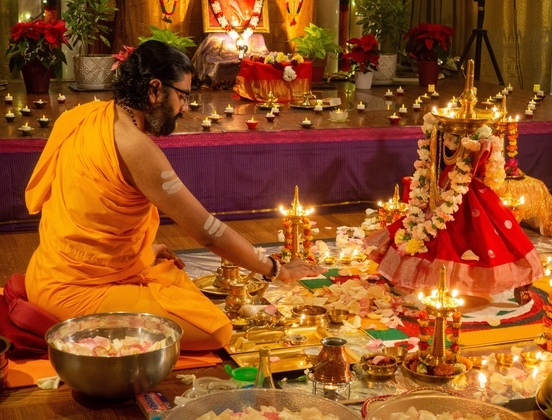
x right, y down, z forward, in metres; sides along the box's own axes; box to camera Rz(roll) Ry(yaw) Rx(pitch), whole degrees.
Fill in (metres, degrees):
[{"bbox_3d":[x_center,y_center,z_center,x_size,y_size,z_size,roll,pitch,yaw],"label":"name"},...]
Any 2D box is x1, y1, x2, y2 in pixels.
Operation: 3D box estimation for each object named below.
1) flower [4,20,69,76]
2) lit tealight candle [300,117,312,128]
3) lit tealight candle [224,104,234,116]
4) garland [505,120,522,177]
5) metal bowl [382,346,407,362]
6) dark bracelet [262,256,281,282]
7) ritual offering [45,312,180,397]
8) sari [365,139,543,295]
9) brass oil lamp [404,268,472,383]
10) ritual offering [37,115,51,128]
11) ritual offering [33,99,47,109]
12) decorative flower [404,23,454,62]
[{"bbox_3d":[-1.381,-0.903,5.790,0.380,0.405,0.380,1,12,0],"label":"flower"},{"bbox_3d":[0.139,-0.397,4.544,0.055,0.045,0.055,1,12,0],"label":"lit tealight candle"},{"bbox_3d":[-0.232,-0.496,5.011,0.049,0.056,0.050,0,12,0],"label":"lit tealight candle"},{"bbox_3d":[1.008,-0.263,4.250,0.068,0.235,0.068,0,12,0],"label":"garland"},{"bbox_3d":[0.323,0.392,2.713,0.069,0.033,0.069,1,12,0],"label":"metal bowl"},{"bbox_3d":[-0.014,0.191,3.220,0.018,0.074,0.078,24,0,-27],"label":"dark bracelet"},{"bbox_3d":[-0.411,0.385,2.542,0.348,0.155,0.348,0,12,0],"label":"ritual offering"},{"bbox_3d":[0.624,-0.015,3.547,0.580,0.440,0.560,-6,14,-27],"label":"sari"},{"bbox_3d":[0.425,0.282,2.626,0.175,0.286,0.175,1,12,0],"label":"brass oil lamp"},{"bbox_3d":[-1.061,-0.407,4.610,0.062,0.052,0.060,0,12,0],"label":"ritual offering"},{"bbox_3d":[-1.264,-0.574,5.401,0.074,0.043,0.066,0,12,0],"label":"ritual offering"},{"bbox_3d":[1.016,-1.108,6.636,0.325,0.250,0.310,0,12,0],"label":"decorative flower"}]

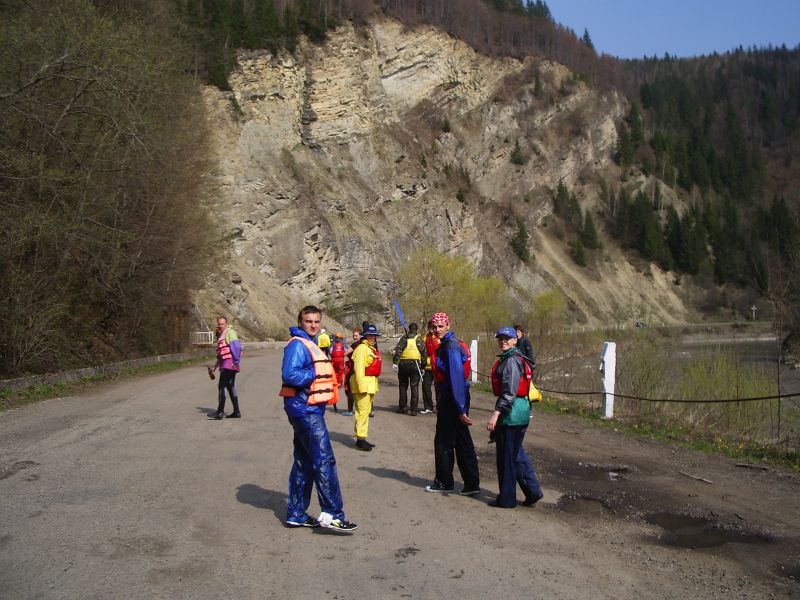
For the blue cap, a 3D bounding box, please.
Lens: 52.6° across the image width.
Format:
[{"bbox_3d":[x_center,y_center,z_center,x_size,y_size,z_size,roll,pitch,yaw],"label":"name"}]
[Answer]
[{"bbox_3d":[0.952,0.299,7.330,0.175,0.125,0.250,-2,1,34],"label":"blue cap"}]

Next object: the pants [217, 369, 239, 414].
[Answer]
[{"bbox_3d":[-3.007,1.578,14.100,0.380,0.830,0.360,1,-2,-23],"label":"pants"}]

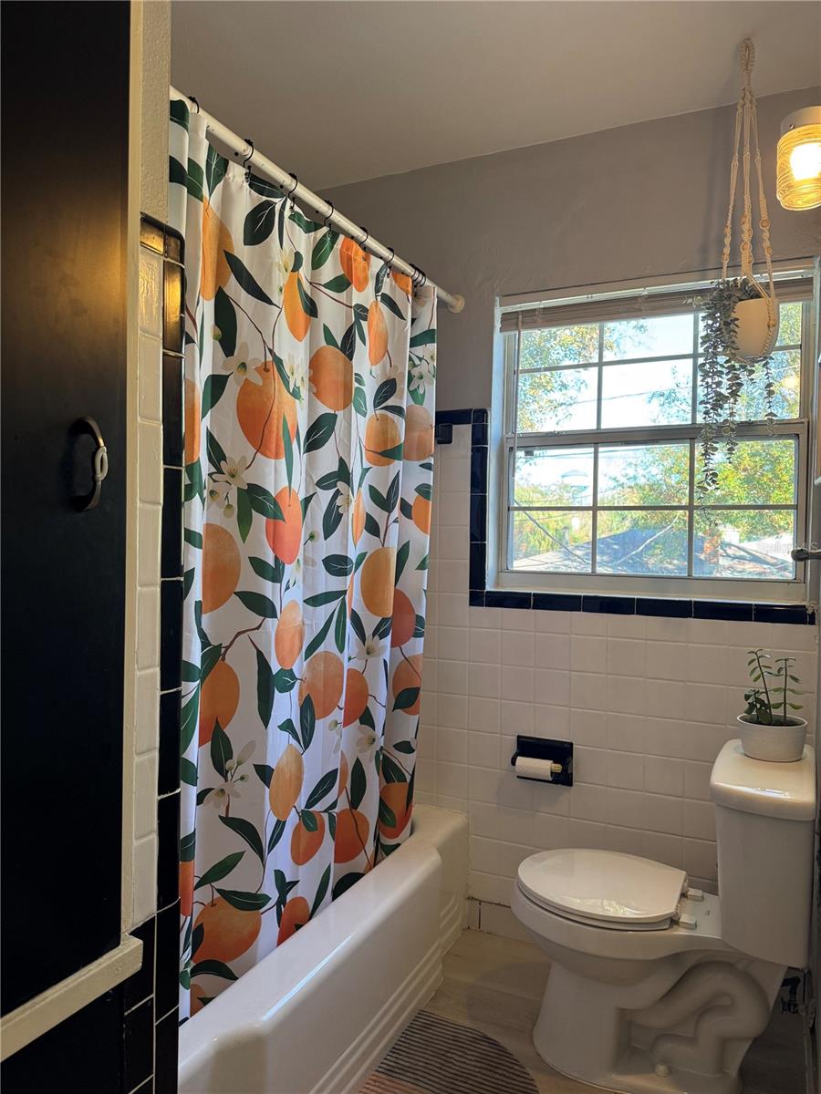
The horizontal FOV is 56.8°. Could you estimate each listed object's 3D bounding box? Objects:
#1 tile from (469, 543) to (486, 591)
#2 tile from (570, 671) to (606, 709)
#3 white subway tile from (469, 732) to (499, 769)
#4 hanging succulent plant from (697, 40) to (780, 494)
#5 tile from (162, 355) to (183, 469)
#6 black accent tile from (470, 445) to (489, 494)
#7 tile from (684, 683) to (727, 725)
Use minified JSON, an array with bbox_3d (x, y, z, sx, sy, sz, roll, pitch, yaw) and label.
[{"bbox_3d":[0.214,0.064,2.401,0.051,0.152,0.009,1,1,27],"label":"tile"},{"bbox_3d":[0.527,0.427,2.243,0.108,0.108,0.009,1,1,27],"label":"tile"},{"bbox_3d":[0.236,0.647,2.412,0.108,0.109,0.010,1,2,27],"label":"white subway tile"},{"bbox_3d":[0.786,-0.668,1.814,0.180,1.094,0.165,1,1,26],"label":"hanging succulent plant"},{"bbox_3d":[-0.330,-0.188,1.050,0.010,0.153,0.048,1,2,27],"label":"tile"},{"bbox_3d":[0.217,-0.241,2.394,0.053,0.151,0.010,1,2,27],"label":"black accent tile"},{"bbox_3d":[0.824,0.437,2.111,0.108,0.109,0.009,1,1,26],"label":"tile"}]

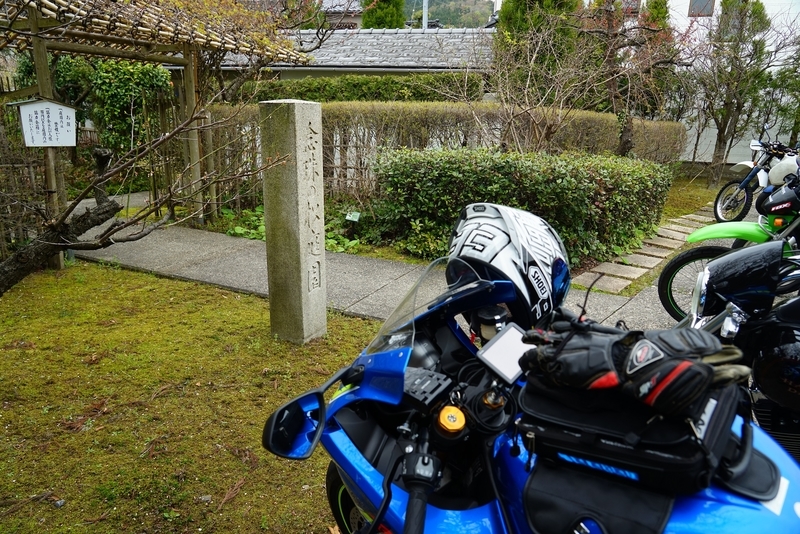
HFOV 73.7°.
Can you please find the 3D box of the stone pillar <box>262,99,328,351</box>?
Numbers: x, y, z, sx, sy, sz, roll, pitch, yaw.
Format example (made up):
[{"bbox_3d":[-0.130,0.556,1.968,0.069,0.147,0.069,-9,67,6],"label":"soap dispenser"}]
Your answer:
[{"bbox_3d":[-0.700,-0.290,3.590,0.273,1.580,0.273,9,18,25],"label":"stone pillar"}]

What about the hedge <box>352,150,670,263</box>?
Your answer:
[{"bbox_3d":[1.670,-0.960,7.100,2.600,0.970,2.700,14,21,38],"label":"hedge"}]

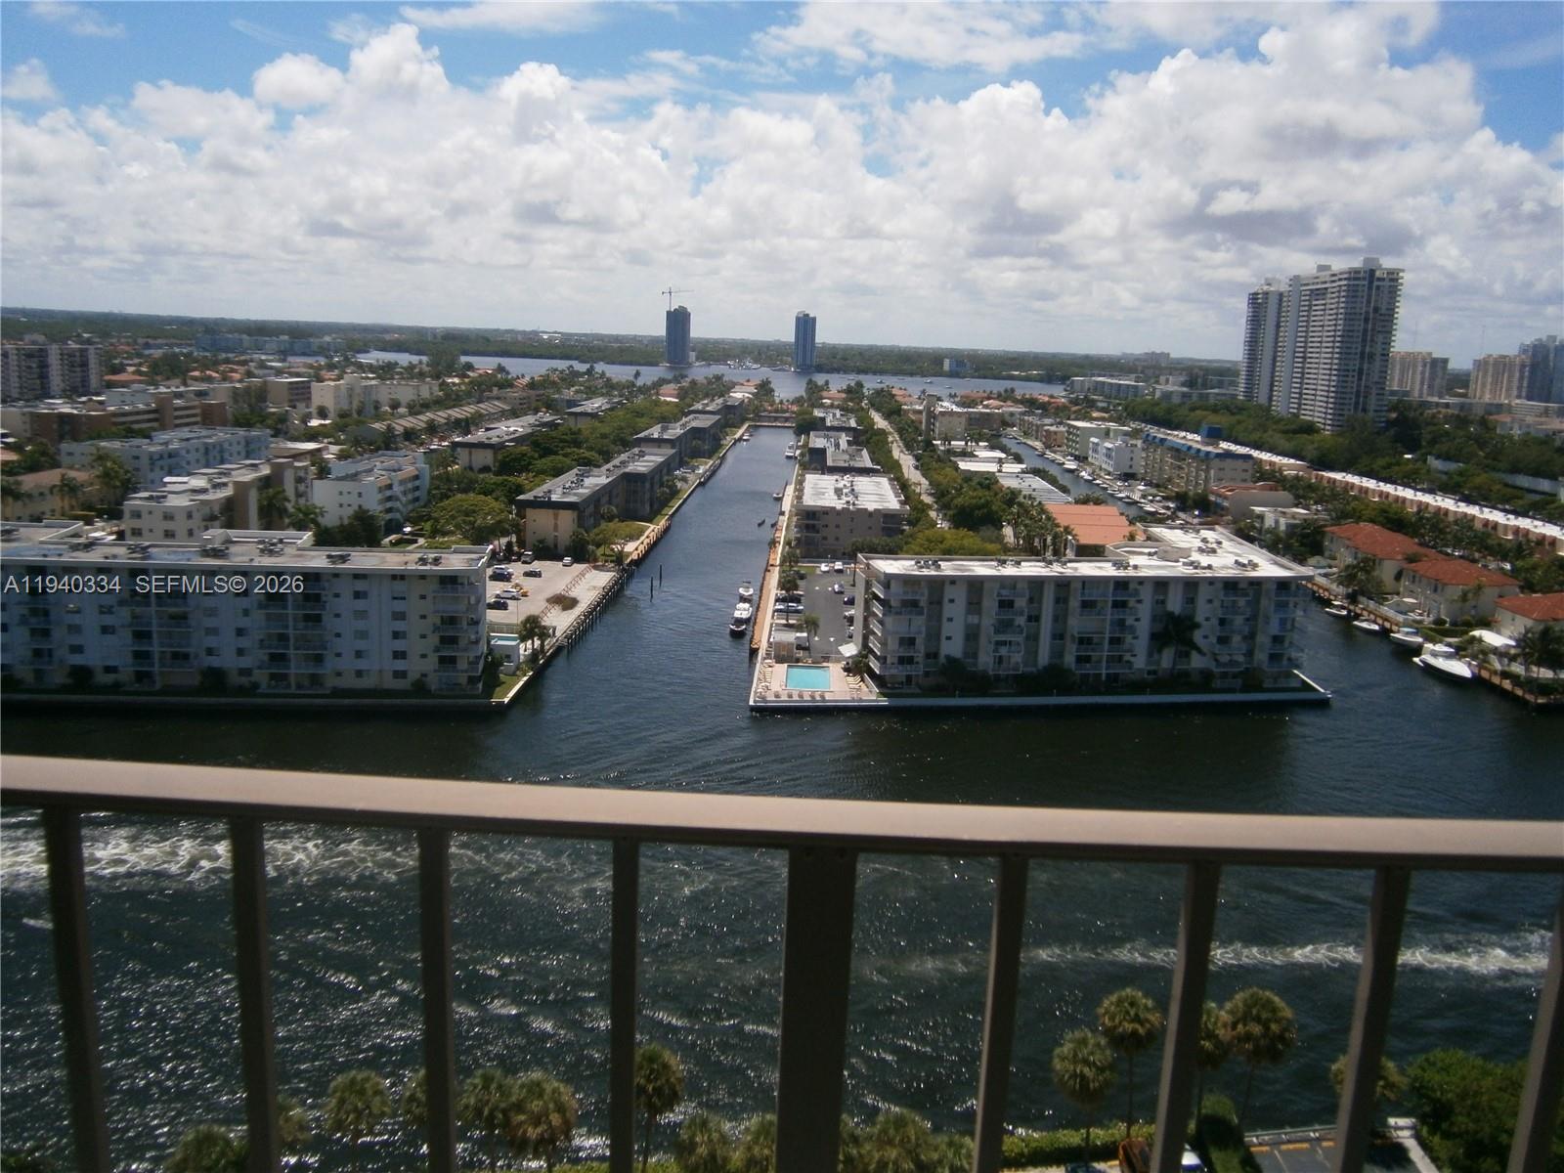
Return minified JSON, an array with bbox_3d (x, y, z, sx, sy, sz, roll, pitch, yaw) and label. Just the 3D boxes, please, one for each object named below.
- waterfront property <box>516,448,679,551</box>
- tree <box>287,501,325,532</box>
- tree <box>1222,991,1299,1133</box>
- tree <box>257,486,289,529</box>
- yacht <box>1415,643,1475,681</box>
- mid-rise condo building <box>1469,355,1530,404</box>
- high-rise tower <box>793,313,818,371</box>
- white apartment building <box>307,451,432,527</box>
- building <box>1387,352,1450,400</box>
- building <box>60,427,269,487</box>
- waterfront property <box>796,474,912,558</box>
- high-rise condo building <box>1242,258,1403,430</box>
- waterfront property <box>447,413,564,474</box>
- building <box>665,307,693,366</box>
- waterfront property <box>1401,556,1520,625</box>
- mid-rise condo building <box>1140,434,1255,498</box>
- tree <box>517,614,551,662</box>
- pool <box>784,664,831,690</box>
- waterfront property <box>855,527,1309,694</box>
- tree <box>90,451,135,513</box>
[{"bbox_3d":[-45.068,-25.902,312.604,20.300,10.400,127.940,3,12,1],"label":"waterfront property"},{"bbox_3d":[-96.130,-10.976,238.763,6.600,12.400,6.600,2,12,0],"label":"tree"},{"bbox_3d":[28.168,28.823,70.940,4.200,9.700,4.200,3,12,0],"label":"tree"},{"bbox_3d":[-97.582,-11.790,225.690,5.700,14.300,5.700,3,12,0],"label":"tree"},{"bbox_3d":[109.978,12.517,194.413,4.200,4.100,14.500,2,12,0],"label":"yacht"},{"bbox_3d":[815.231,-232.173,1334.977,54.000,62.000,22.000,2,12,0],"label":"mid-rise condo building"},{"bbox_3d":[36.305,-367.274,1756.652,31.000,89.000,36.000,3,12,0],"label":"high-rise tower"},{"bbox_3d":[-101.904,-23.900,297.409,17.000,12.800,60.000,1,12,-6],"label":"white apartment building"},{"bbox_3d":[820.384,-269.860,1516.376,31.000,63.000,64.000,-3,13,-23],"label":"building"},{"bbox_3d":[-171.513,-34.845,332.497,26.000,14.000,60.000,4,12,6],"label":"building"},{"bbox_3d":[16.983,-18.704,296.451,26.500,12.600,64.000,3,12,1],"label":"waterfront property"},{"bbox_3d":[310.627,-130.532,663.733,28.000,102.000,76.000,2,12,0],"label":"high-rise condo building"},{"bbox_3d":[-98.738,-53.783,436.324,20.300,10.200,125.000,3,12,1],"label":"waterfront property"},{"bbox_3d":[-154.052,-374.980,1753.758,37.000,89.000,38.000,3,12,0],"label":"building"},{"bbox_3d":[132.522,0.092,229.387,15.800,9.200,17.500,3,12,3],"label":"waterfront property"},{"bbox_3d":[143.807,-41.001,412.266,13.000,18.200,78.000,2,12,0],"label":"mid-rise condo building"},{"bbox_3d":[-36.930,7.272,177.203,4.600,7.100,4.400,2,12,0],"label":"tree"},{"bbox_3d":[3.760,13.524,165.224,5.900,1.500,11.600,2,12,-1],"label":"pool"},{"bbox_3d":[46.609,1.409,187.556,75.000,16.600,44.000,0,12,-11],"label":"waterfront property"},{"bbox_3d":[-150.808,-22.638,264.731,9.200,14.800,9.200,3,12,0],"label":"tree"}]

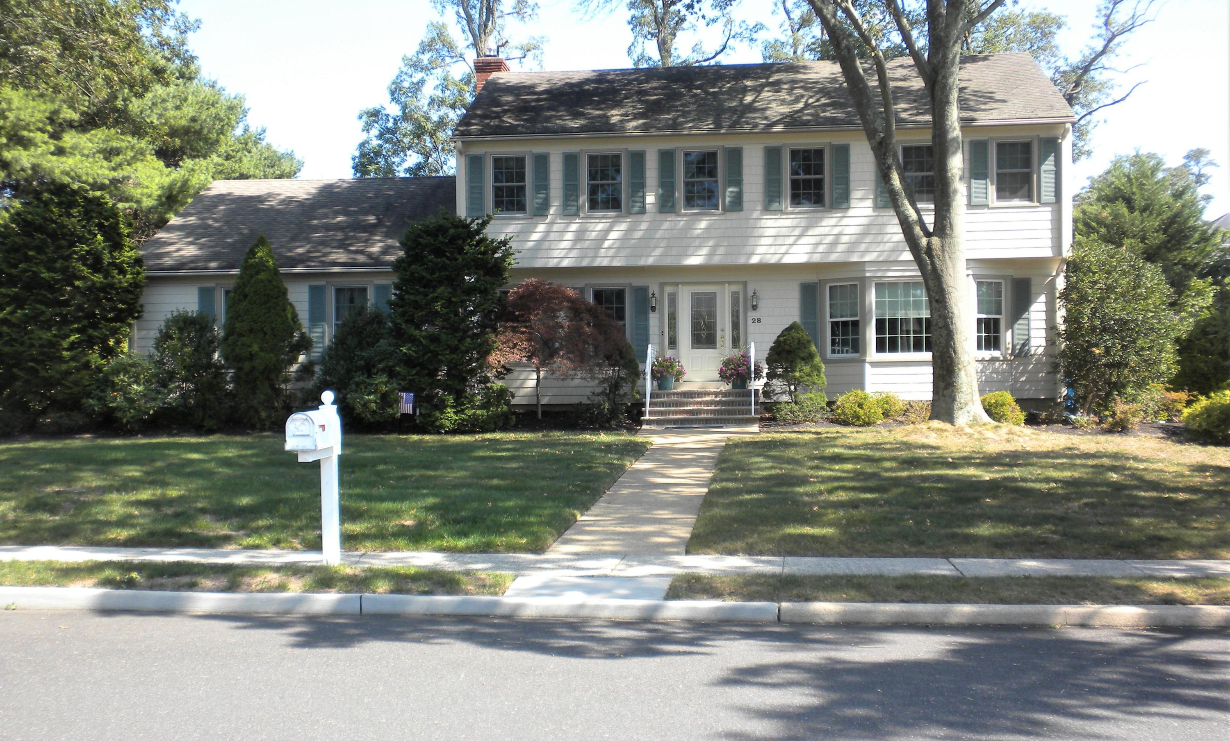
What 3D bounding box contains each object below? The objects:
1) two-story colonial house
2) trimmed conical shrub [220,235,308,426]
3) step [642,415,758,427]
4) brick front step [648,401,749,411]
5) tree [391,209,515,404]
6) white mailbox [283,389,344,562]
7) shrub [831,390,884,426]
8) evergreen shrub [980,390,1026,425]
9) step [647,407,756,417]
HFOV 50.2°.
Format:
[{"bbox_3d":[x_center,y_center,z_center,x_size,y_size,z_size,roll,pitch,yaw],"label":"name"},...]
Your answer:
[{"bbox_3d":[-0.090,-3.191,31.422,19.470,8.310,8.500,-1,0,6],"label":"two-story colonial house"},{"bbox_3d":[-7.055,-0.791,26.400,1.750,3.860,1.700,-1,0,6],"label":"trimmed conical shrub"},{"bbox_3d":[1.671,0.993,25.629,2.280,0.190,0.360,-1,0,6],"label":"step"},{"bbox_3d":[1.722,0.690,26.269,2.220,0.180,0.340,-1,0,6],"label":"brick front step"},{"bbox_3d":[-3.241,-1.045,26.000,2.450,4.200,2.400,-1,0,6],"label":"tree"},{"bbox_3d":[-2.700,0.997,11.847,0.290,1.600,0.700,-1,0,8],"label":"white mailbox"},{"bbox_3d":[4.698,0.717,25.500,1.020,0.710,0.950,-1,0,6],"label":"shrub"},{"bbox_3d":[7.504,0.717,25.500,0.950,0.680,0.920,-1,0,6],"label":"evergreen shrub"},{"bbox_3d":[1.698,0.842,25.969,2.240,0.180,0.340,-1,0,6],"label":"step"}]

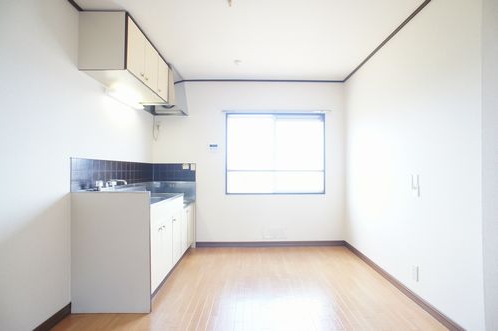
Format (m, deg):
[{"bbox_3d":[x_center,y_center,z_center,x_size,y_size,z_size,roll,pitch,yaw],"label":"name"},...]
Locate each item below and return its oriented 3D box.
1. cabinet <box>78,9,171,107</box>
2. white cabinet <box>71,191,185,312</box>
[{"bbox_3d":[-1.124,-0.956,3.264,0.363,0.449,1.350,0,-1,0],"label":"cabinet"},{"bbox_3d":[-1.012,0.651,3.066,0.587,0.900,1.236,0,-1,0],"label":"white cabinet"}]

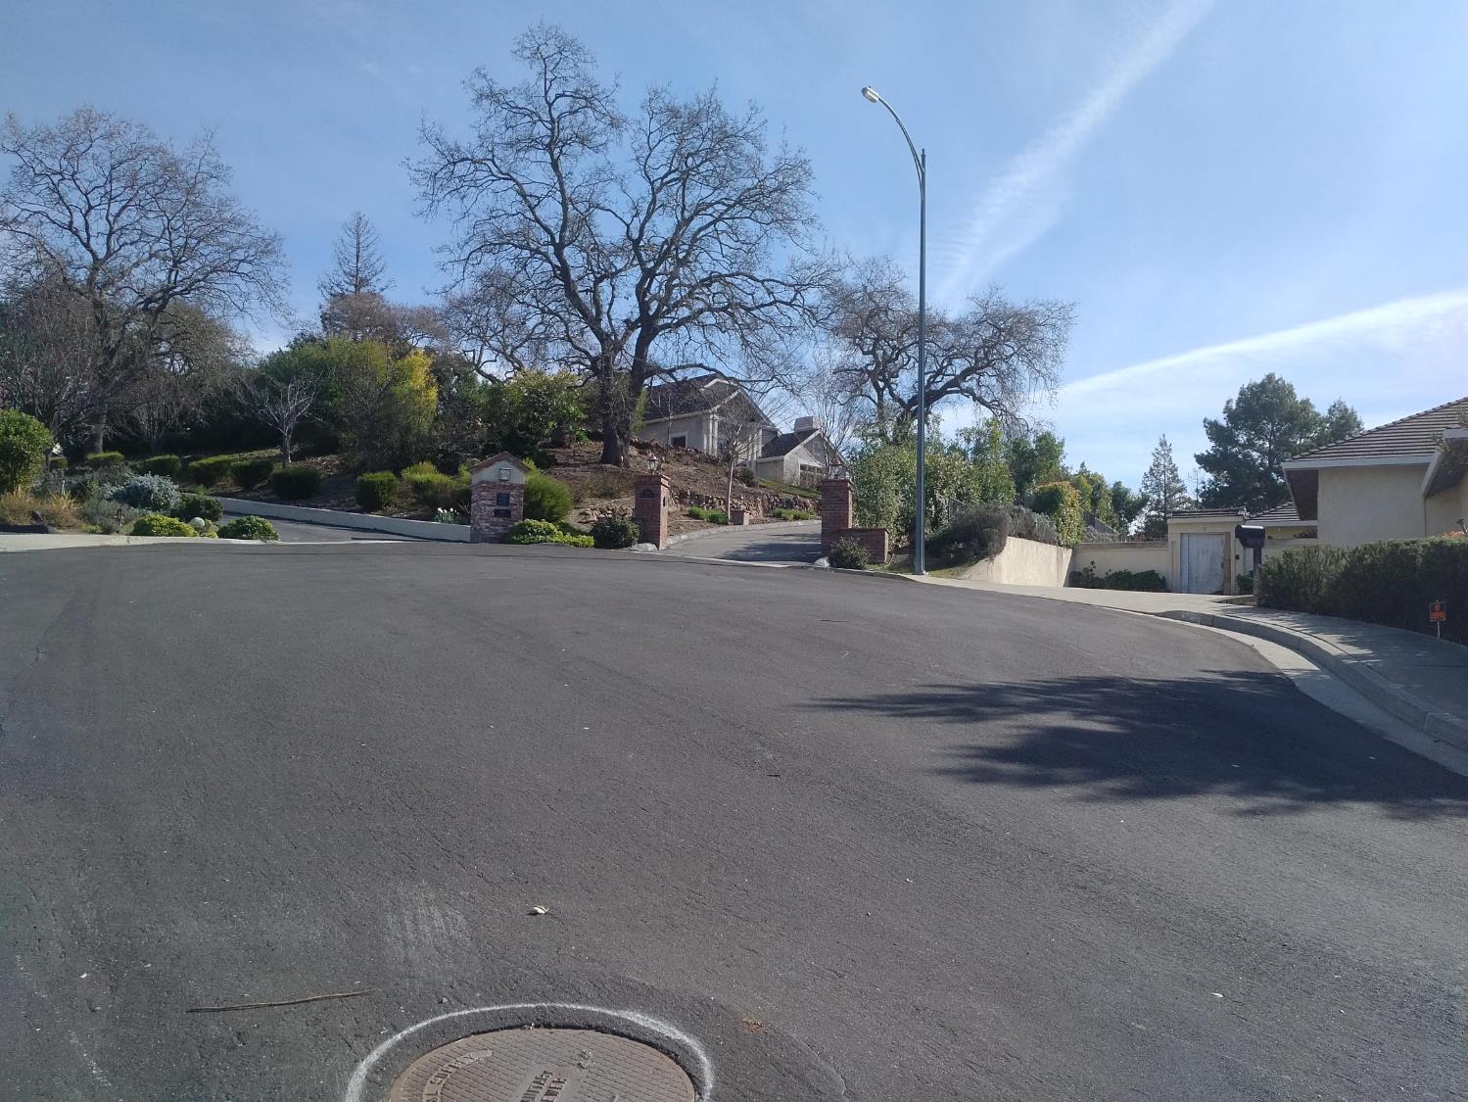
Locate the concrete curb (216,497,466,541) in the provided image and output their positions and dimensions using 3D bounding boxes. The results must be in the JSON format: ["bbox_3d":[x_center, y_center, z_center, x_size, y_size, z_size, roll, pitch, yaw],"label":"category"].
[{"bbox_3d":[-9.660,-0.796,27.600,9.099,0.400,0.250,6,1,32],"label":"concrete curb"}]

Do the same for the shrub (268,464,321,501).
[{"bbox_3d":[-10.931,-1.697,28.500,1.270,0.920,1.250,1,0,0],"label":"shrub"}]

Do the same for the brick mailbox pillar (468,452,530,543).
[{"bbox_3d":[-5.194,-1.203,25.300,1.150,1.950,0.900,2,-2,-25],"label":"brick mailbox pillar"}]

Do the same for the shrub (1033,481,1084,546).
[{"bbox_3d":[10.269,-1.181,36.300,1.600,2.050,1.600,0,-2,26],"label":"shrub"}]

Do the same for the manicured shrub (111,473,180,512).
[{"bbox_3d":[-11.581,-1.149,22.500,1.380,0.780,1.250,2,-2,-30],"label":"manicured shrub"}]

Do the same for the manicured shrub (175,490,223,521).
[{"bbox_3d":[-10.885,-0.886,23.300,1.000,0.650,0.950,1,-2,-22],"label":"manicured shrub"}]

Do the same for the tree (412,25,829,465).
[{"bbox_3d":[-3.748,-10.137,38.000,13.600,14.400,12.500,1,-1,0],"label":"tree"}]

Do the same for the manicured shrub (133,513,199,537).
[{"bbox_3d":[-9.298,-0.421,18.700,1.050,0.420,0.900,1,-2,-20],"label":"manicured shrub"}]

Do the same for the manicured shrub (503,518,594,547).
[{"bbox_3d":[-3.914,-0.400,24.200,1.880,0.590,1.100,1,0,0],"label":"manicured shrub"}]

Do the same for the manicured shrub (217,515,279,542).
[{"bbox_3d":[-7.973,-0.367,18.800,1.000,0.440,0.900,1,-2,-20],"label":"manicured shrub"}]

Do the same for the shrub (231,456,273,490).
[{"bbox_3d":[-11.903,-1.912,28.300,1.080,0.780,1.000,1,-2,-22],"label":"shrub"}]

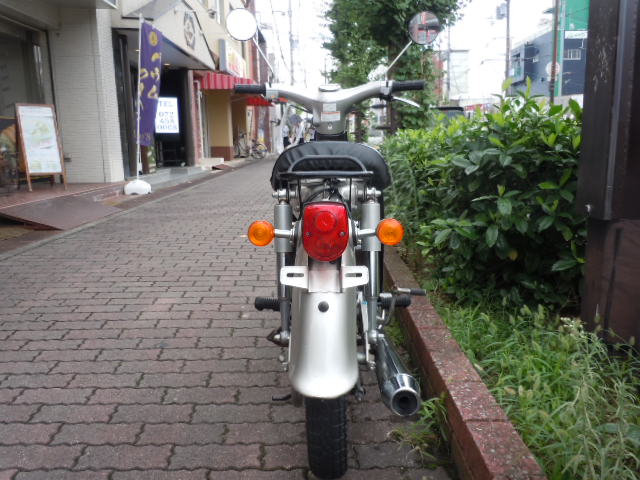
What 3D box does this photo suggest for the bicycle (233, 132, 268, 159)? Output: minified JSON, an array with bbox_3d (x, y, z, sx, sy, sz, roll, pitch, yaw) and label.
[{"bbox_3d":[-3.061,-4.162,22.800,1.620,1.080,0.560,1,11,6],"label":"bicycle"}]

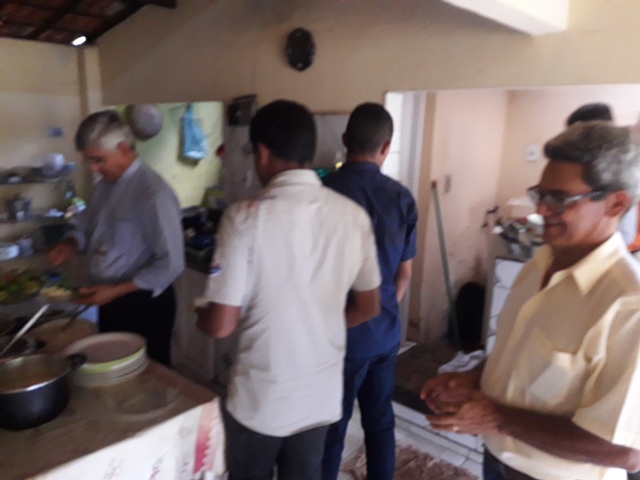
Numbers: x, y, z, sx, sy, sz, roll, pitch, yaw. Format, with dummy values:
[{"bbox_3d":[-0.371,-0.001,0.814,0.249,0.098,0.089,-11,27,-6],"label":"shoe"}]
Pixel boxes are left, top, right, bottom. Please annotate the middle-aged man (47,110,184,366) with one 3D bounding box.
[{"bbox_3d":[-0.755,0.386,1.933,0.450,1.670,0.530,-9,16,-41],"label":"middle-aged man"}]

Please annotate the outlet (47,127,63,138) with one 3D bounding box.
[{"bbox_3d":[-2.410,-0.976,4.700,0.020,0.085,0.125,12,16,40],"label":"outlet"}]

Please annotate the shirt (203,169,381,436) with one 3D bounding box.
[{"bbox_3d":[-0.094,0.163,1.485,0.470,0.750,0.300,-2,12,-18],"label":"shirt"}]

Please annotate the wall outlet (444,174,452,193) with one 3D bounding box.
[{"bbox_3d":[0.988,-0.434,3.980,0.020,0.120,0.080,12,16,40],"label":"wall outlet"}]

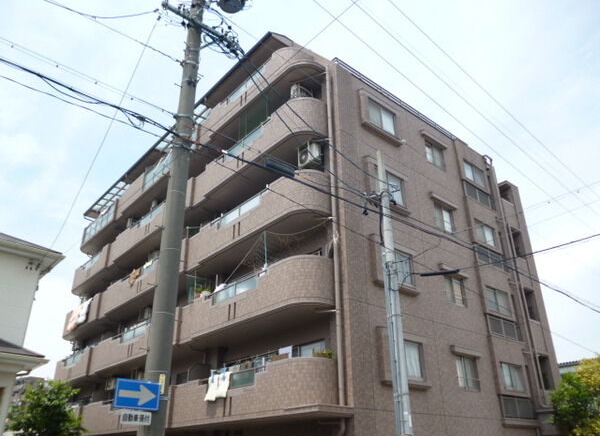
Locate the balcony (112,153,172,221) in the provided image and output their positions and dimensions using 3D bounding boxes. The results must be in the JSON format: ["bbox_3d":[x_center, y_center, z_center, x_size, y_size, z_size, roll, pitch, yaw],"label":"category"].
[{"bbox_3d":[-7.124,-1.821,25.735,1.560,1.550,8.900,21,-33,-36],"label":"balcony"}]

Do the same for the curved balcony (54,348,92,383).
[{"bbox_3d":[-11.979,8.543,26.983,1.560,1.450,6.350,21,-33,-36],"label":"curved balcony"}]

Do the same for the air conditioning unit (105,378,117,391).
[{"bbox_3d":[-8.768,7.774,22.696,0.300,0.580,0.750,20,-33,-35],"label":"air conditioning unit"}]

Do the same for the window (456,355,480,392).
[{"bbox_3d":[5.498,5.127,15.966,1.200,1.040,0.150,21,-33,-36],"label":"window"}]

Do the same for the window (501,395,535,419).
[{"bbox_3d":[7.559,6.541,16.771,1.900,0.680,0.140,20,-33,-35],"label":"window"}]

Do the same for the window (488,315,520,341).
[{"bbox_3d":[7.796,4.281,18.593,2.050,0.700,0.150,21,-33,-36],"label":"window"}]

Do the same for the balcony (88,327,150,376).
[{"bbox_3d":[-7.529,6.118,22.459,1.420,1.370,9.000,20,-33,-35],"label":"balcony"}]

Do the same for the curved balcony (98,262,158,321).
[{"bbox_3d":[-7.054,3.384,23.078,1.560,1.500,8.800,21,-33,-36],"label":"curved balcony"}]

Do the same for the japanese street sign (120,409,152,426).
[{"bbox_3d":[-2.055,2.524,6.100,0.410,0.165,0.030,19,-32,-33],"label":"japanese street sign"}]

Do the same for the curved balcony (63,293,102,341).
[{"bbox_3d":[-12.318,6.114,28.838,1.420,1.370,6.100,20,-33,-35],"label":"curved balcony"}]

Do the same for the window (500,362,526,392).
[{"bbox_3d":[7.571,5.652,17.240,1.350,0.950,0.120,20,-33,-35],"label":"window"}]

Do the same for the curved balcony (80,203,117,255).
[{"bbox_3d":[-12.290,0.994,31.343,1.420,1.370,5.800,20,-33,-35],"label":"curved balcony"}]

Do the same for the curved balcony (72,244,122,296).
[{"bbox_3d":[-12.127,3.459,29.902,1.420,1.370,6.300,20,-33,-35],"label":"curved balcony"}]

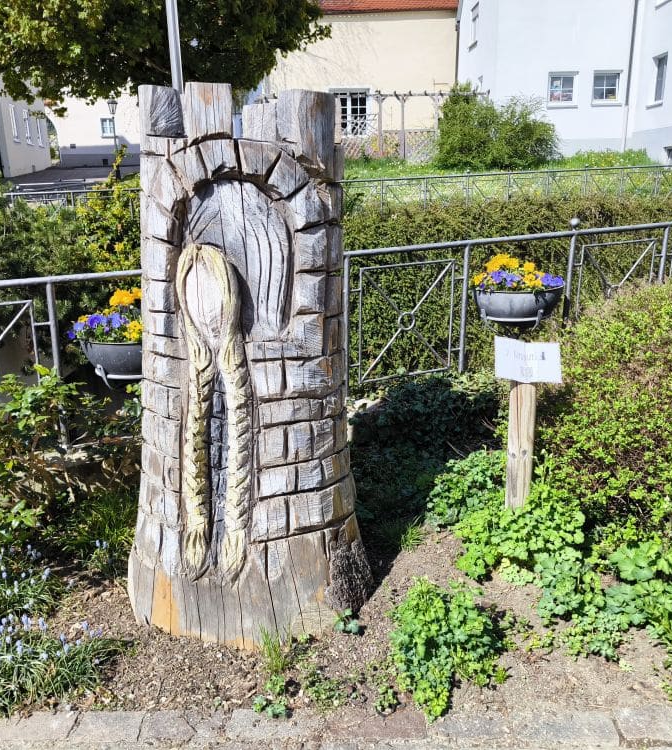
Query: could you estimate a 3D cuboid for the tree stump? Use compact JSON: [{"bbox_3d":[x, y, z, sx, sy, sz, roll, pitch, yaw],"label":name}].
[{"bbox_3d":[-0.311,-0.044,2.507,0.880,1.800,0.760,-2,15,-4],"label":"tree stump"}]

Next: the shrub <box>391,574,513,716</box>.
[{"bbox_3d":[0.330,0.843,2.192,0.370,0.220,0.420,-1,14,0],"label":"shrub"}]

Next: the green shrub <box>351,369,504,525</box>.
[{"bbox_3d":[0.436,0.326,3.722,0.880,0.460,0.950,-1,14,0],"label":"green shrub"}]

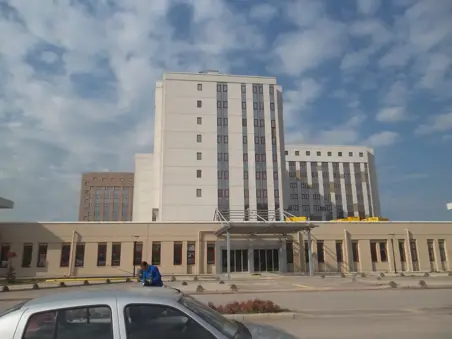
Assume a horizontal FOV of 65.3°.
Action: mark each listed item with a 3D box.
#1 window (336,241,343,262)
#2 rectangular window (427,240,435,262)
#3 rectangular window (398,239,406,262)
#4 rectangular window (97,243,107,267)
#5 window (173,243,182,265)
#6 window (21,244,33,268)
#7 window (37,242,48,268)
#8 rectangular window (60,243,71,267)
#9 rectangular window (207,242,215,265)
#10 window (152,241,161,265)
[{"bbox_3d":[11.696,8.495,36.448,0.770,2.160,0.200,1,-13,-8],"label":"window"},{"bbox_3d":[20.314,8.012,34.813,0.806,2.023,0.200,1,-14,-6],"label":"rectangular window"},{"bbox_3d":[17.360,7.961,34.506,0.815,2.014,0.200,1,-14,-6],"label":"rectangular window"},{"bbox_3d":[-11.688,8.050,33.348,0.790,2.205,0.200,1,-13,-8],"label":"rectangular window"},{"bbox_3d":[-4.350,7.695,32.222,0.809,1.996,0.200,1,-14,-6],"label":"window"},{"bbox_3d":[-17.351,7.518,30.859,0.805,2.013,0.200,1,-14,-6],"label":"window"},{"bbox_3d":[-16.933,7.942,32.655,0.790,2.187,0.200,1,-13,-8],"label":"window"},{"bbox_3d":[-14.904,7.984,32.923,0.790,2.250,0.200,1,-13,-8],"label":"rectangular window"},{"bbox_3d":[-1.320,7.725,32.543,0.780,2.006,0.200,1,-14,-6],"label":"rectangular window"},{"bbox_3d":[-6.289,7.656,32.022,0.790,1.999,0.200,1,-14,-6],"label":"window"}]

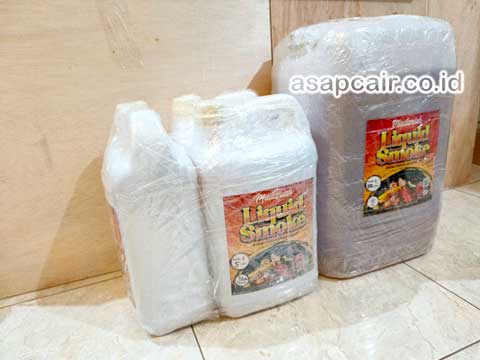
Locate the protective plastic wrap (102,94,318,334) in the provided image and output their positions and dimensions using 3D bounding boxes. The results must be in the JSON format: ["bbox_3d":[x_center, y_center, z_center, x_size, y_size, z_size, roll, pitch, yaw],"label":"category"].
[{"bbox_3d":[-0.052,0.030,0.528,0.296,0.323,0.224,-10,18,-19],"label":"protective plastic wrap"}]

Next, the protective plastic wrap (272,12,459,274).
[{"bbox_3d":[0.221,-0.066,0.614,0.291,0.415,0.211,-10,18,-19],"label":"protective plastic wrap"}]

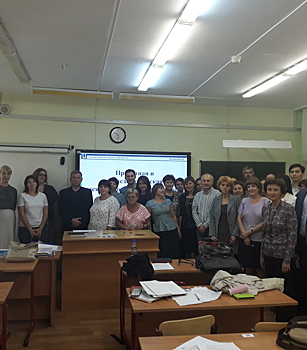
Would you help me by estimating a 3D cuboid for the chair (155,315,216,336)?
[{"bbox_3d":[0.137,1.278,2.432,0.420,0.790,0.470,1,-2,-21],"label":"chair"}]

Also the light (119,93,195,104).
[{"bbox_3d":[0.074,-1.268,6.064,1.250,0.100,0.150,1,-2,-12],"label":"light"}]

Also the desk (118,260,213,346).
[{"bbox_3d":[0.260,1.343,3.931,1.210,0.750,0.520,1,-2,-12],"label":"desk"}]

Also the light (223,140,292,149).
[{"bbox_3d":[1.863,-0.537,6.470,1.290,0.120,0.140,1,-2,-12],"label":"light"}]

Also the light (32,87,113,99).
[{"bbox_3d":[-1.267,-1.285,5.791,1.250,0.100,0.150,1,-2,-12],"label":"light"}]

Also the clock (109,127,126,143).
[{"bbox_3d":[-0.628,-0.706,6.487,0.300,0.300,0.045,1,-2,-12],"label":"clock"}]

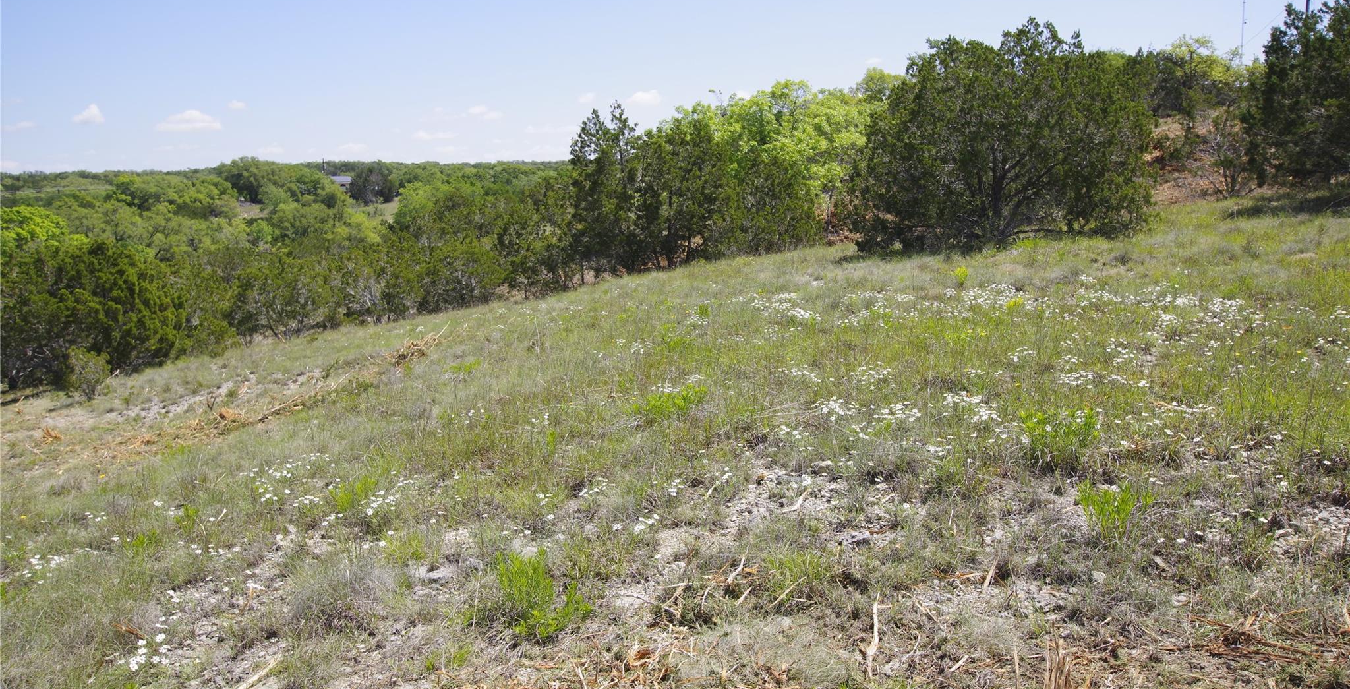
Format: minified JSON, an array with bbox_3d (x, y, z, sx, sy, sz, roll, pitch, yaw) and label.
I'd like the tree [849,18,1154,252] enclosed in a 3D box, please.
[{"bbox_3d":[5.954,-3.789,20.500,5.400,4.250,5.200,2,9,16],"label":"tree"}]

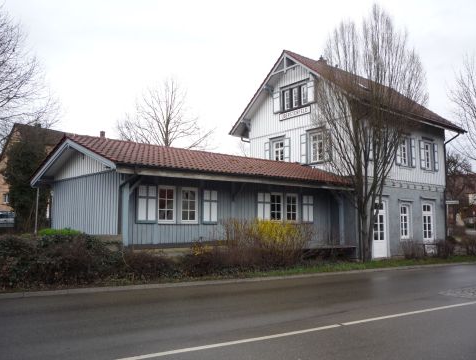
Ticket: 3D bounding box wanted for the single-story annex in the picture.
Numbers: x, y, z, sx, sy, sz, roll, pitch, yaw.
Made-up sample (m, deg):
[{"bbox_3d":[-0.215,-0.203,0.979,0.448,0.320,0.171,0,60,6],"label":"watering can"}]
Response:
[{"bbox_3d":[-1.665,0.986,19.773,12.000,4.540,8.200,5,-7,-40],"label":"single-story annex"}]

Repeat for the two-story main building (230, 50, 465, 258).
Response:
[{"bbox_3d":[6.705,-1.239,26.684,11.160,10.960,9.230,5,-7,-40],"label":"two-story main building"}]

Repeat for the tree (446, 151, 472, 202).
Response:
[{"bbox_3d":[23.665,1.190,48.000,3.800,8.720,3.800,-3,-6,26],"label":"tree"}]

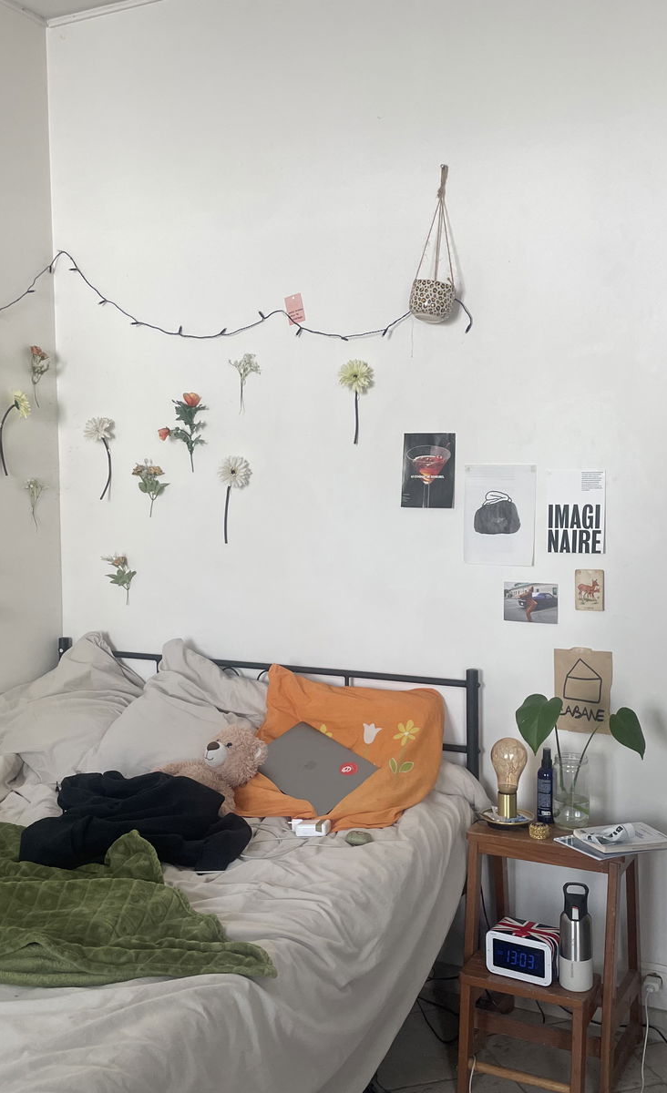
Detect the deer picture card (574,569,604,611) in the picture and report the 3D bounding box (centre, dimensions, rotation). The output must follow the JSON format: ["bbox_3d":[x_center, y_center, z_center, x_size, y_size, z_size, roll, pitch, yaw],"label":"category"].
[{"bbox_3d":[0.647,0.111,2.760,0.074,0.104,0.008,1,4,27],"label":"deer picture card"}]

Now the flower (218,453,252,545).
[{"bbox_3d":[-0.293,-0.139,3.219,0.108,0.258,0.060,1,4,27],"label":"flower"}]

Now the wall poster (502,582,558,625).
[{"bbox_3d":[0.515,0.148,2.856,0.145,0.103,0.004,1,4,27],"label":"wall poster"}]

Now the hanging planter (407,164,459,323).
[{"bbox_3d":[0.260,-0.787,2.852,0.125,0.405,0.125,-1,4,0],"label":"hanging planter"}]

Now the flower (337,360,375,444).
[{"bbox_3d":[0.063,-0.397,3.028,0.100,0.232,0.050,1,4,28],"label":"flower"}]

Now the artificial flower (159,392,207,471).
[{"bbox_3d":[-0.448,-0.341,3.248,0.170,0.230,0.065,1,4,27],"label":"artificial flower"}]

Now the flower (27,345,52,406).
[{"bbox_3d":[-0.910,-0.529,3.390,0.055,0.183,0.078,1,4,27],"label":"flower"}]

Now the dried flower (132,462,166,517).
[{"bbox_3d":[-0.567,-0.177,3.376,0.098,0.176,0.050,1,4,28],"label":"dried flower"}]

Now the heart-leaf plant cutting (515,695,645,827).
[{"bbox_3d":[0.589,0.507,2.614,0.300,0.300,0.170,1,4,27],"label":"heart-leaf plant cutting"}]

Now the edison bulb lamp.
[{"bbox_3d":[0.440,0.579,2.737,0.092,0.204,0.092,1,4,27],"label":"edison bulb lamp"}]

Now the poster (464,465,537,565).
[{"bbox_3d":[0.438,-0.081,2.877,0.194,0.262,0.006,1,4,27],"label":"poster"}]

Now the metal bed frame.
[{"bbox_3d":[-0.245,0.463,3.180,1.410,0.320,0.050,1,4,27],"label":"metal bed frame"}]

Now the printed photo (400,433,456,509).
[{"bbox_3d":[0.256,-0.205,2.962,0.153,0.201,0.008,4,5,28],"label":"printed photo"}]

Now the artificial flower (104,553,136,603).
[{"bbox_3d":[-0.675,0.100,3.454,0.100,0.160,0.045,1,4,28],"label":"artificial flower"}]

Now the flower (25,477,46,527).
[{"bbox_3d":[-0.922,-0.136,3.389,0.045,0.153,0.078,1,4,27],"label":"flower"}]

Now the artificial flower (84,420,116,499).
[{"bbox_3d":[-0.732,-0.275,3.433,0.115,0.255,0.070,1,4,27],"label":"artificial flower"}]

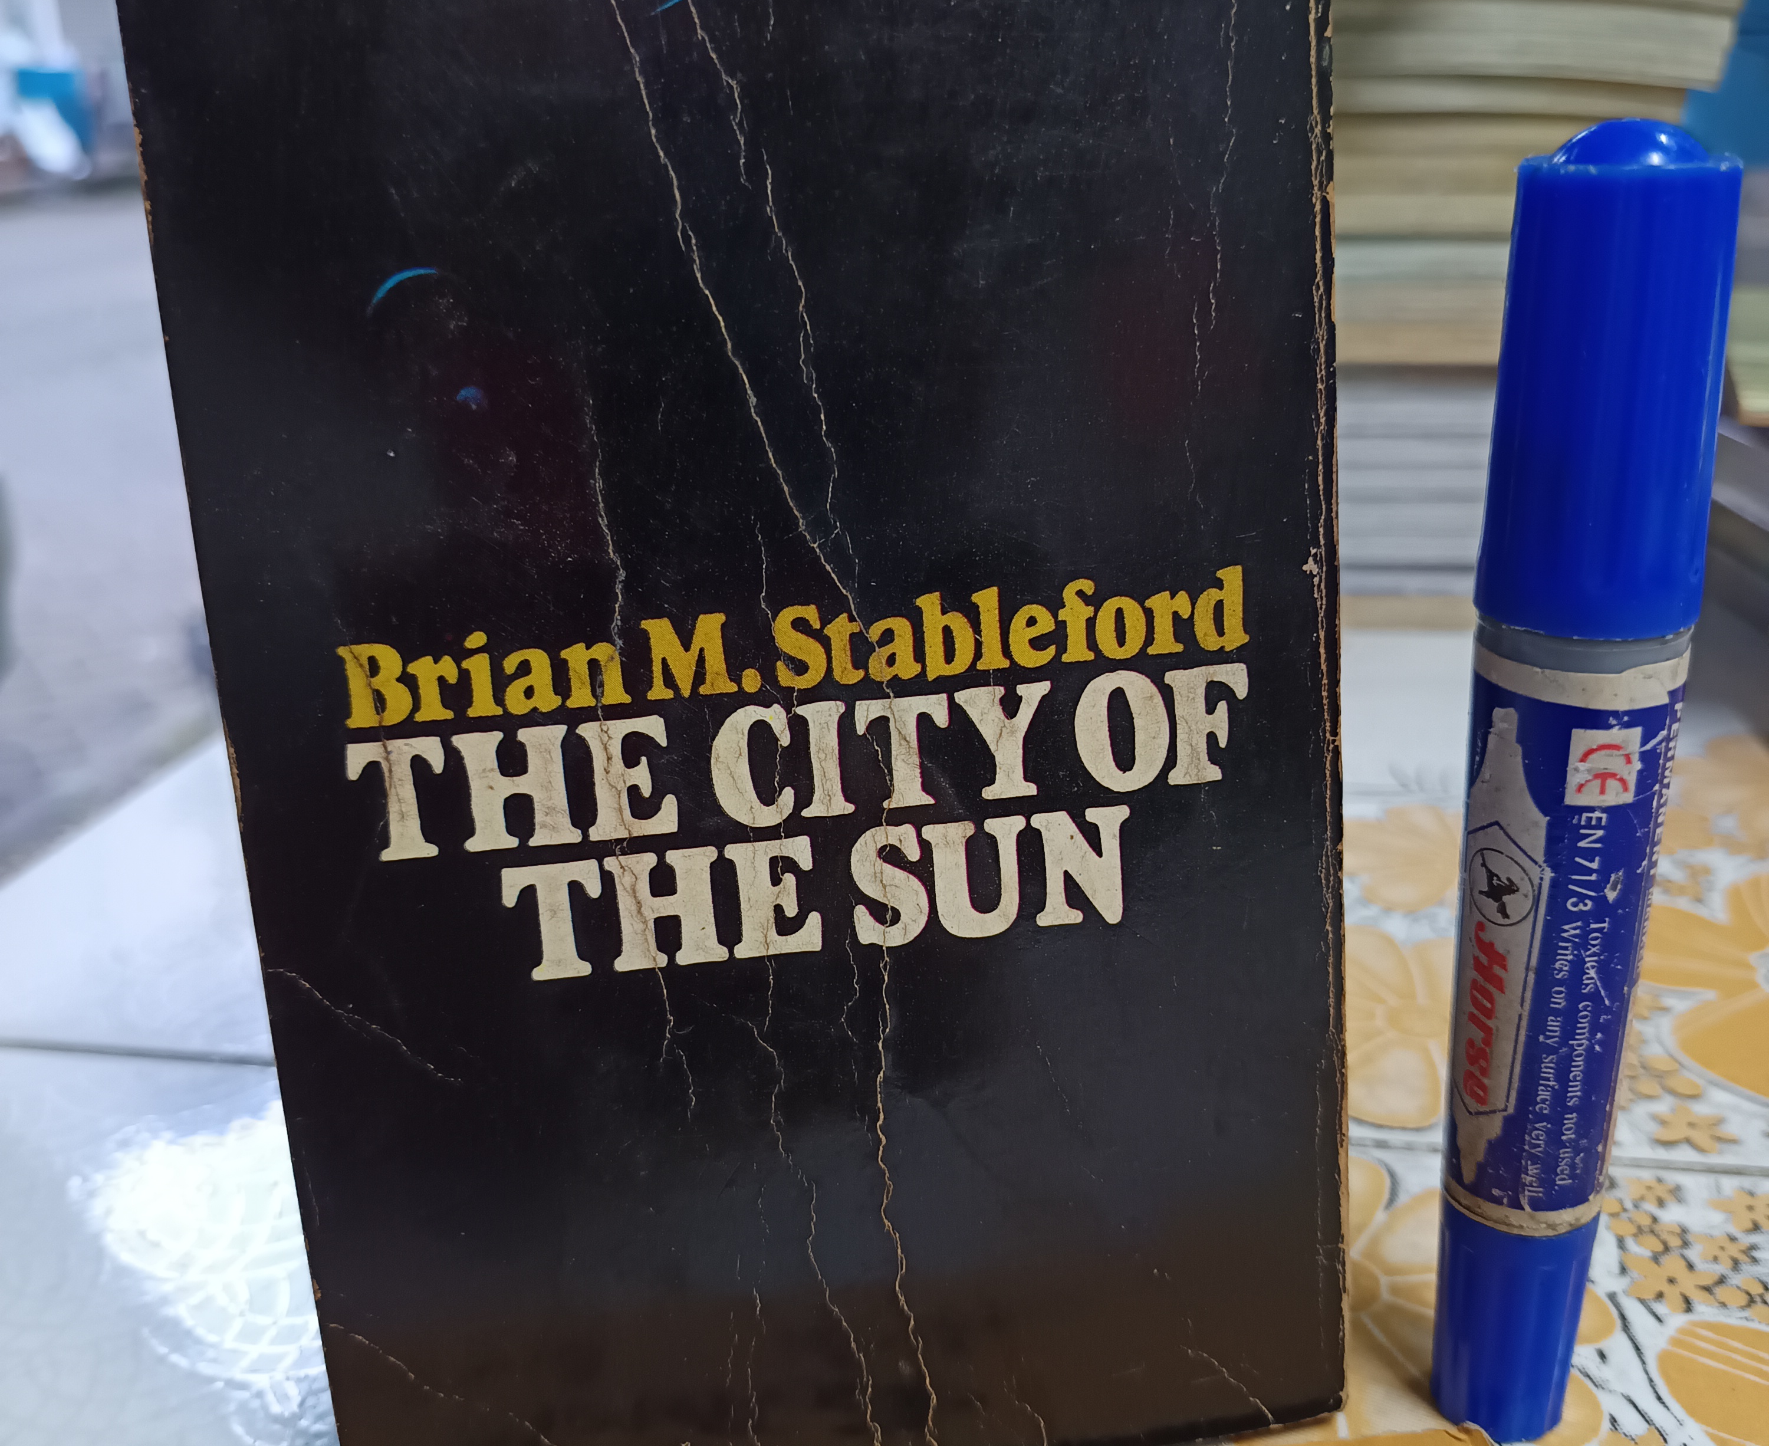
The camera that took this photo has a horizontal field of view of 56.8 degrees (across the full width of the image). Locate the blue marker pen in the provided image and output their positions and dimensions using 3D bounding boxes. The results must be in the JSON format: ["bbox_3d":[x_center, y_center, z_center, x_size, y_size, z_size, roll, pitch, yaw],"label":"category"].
[{"bbox_3d":[0.067,0.013,0.162,0.019,0.137,0.019,-3,22,0],"label":"blue marker pen"}]

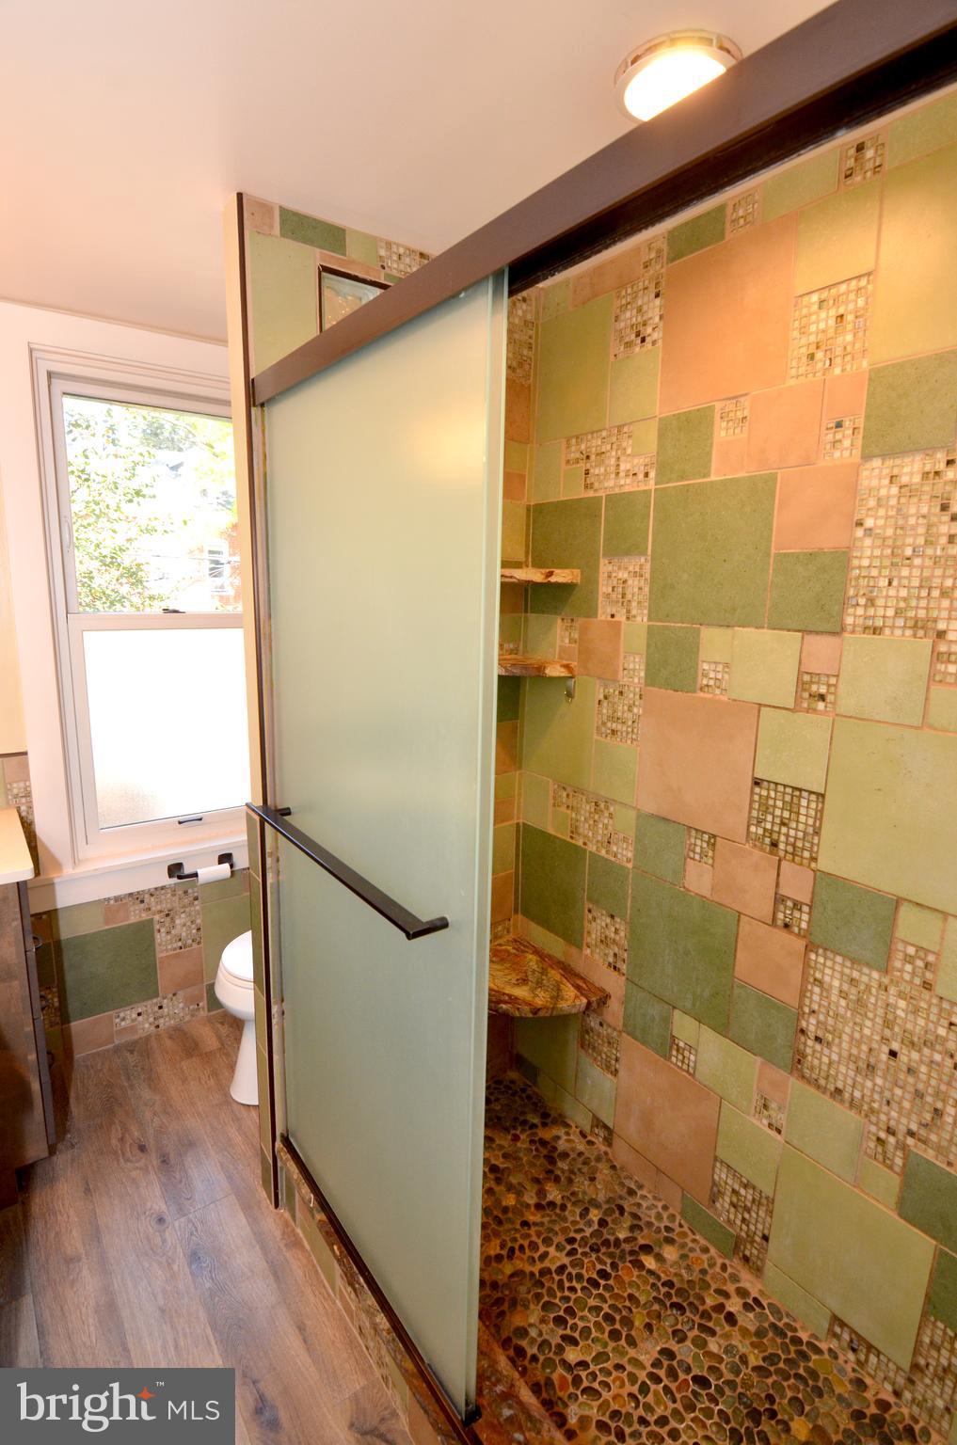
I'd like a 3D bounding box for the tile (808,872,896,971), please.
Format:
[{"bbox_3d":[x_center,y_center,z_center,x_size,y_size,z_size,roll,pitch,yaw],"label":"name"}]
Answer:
[{"bbox_3d":[0.719,0.379,1.232,0.011,0.149,0.149,-6,12,-35],"label":"tile"}]

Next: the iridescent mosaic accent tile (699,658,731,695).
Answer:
[{"bbox_3d":[0.529,-0.100,1.427,0.008,0.074,0.074,-6,12,-35],"label":"iridescent mosaic accent tile"}]

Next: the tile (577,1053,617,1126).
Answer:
[{"bbox_3d":[0.343,1.061,1.854,0.010,0.146,0.146,-8,14,-38],"label":"tile"}]

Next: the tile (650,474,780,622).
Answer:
[{"bbox_3d":[0.508,-0.367,1.420,0.011,0.298,0.298,-6,12,-35],"label":"tile"}]

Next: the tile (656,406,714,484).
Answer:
[{"bbox_3d":[0.458,-0.607,1.413,0.010,0.146,0.146,-8,14,-38],"label":"tile"}]

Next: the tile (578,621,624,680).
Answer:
[{"bbox_3d":[0.322,-0.192,1.689,0.010,0.150,0.154,-6,13,-35],"label":"tile"}]

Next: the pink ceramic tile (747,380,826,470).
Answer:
[{"bbox_3d":[0.601,-0.573,1.256,0.011,0.149,0.149,-6,12,-35],"label":"pink ceramic tile"}]

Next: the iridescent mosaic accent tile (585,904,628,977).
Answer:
[{"bbox_3d":[0.356,0.596,1.780,0.011,0.149,0.149,-6,12,-35],"label":"iridescent mosaic accent tile"}]

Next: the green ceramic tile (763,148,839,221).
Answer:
[{"bbox_3d":[0.601,-0.994,1.192,0.012,0.076,0.149,-7,12,-36],"label":"green ceramic tile"}]

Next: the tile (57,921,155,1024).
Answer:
[{"bbox_3d":[-1.309,0.878,2.274,0.303,0.309,0.010,-7,13,-36],"label":"tile"}]

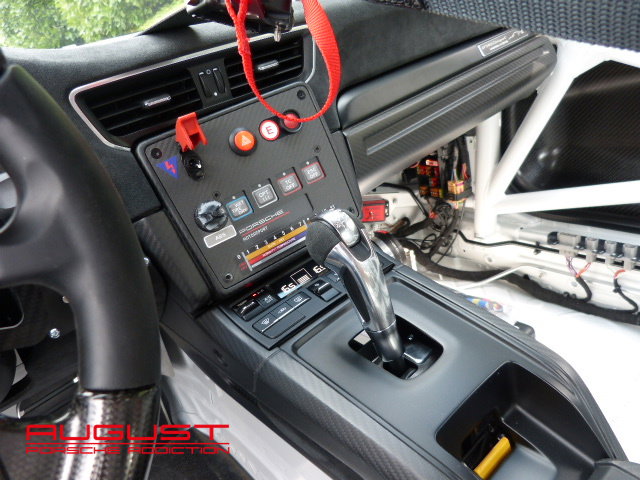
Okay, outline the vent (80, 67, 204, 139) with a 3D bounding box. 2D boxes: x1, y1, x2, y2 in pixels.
[{"bbox_3d":[-0.181,-0.142,0.474,0.114,0.048,0.030,-30,20,-30],"label":"vent"}]

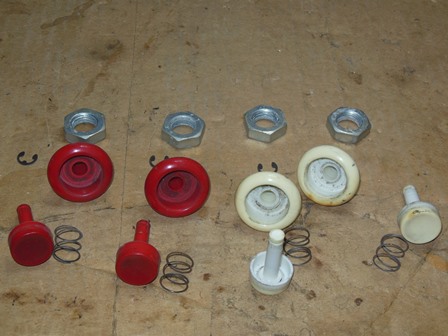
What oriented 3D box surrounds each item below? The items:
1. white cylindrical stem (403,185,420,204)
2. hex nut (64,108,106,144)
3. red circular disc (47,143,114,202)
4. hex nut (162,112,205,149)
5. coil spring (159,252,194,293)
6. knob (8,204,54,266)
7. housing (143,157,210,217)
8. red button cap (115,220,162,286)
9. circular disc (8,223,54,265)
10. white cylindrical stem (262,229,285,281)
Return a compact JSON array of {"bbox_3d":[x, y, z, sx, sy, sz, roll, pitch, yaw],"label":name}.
[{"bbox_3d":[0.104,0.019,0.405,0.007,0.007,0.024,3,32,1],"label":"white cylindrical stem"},{"bbox_3d":[-0.083,-0.025,0.444,0.027,0.009,0.024,17,49,13],"label":"hex nut"},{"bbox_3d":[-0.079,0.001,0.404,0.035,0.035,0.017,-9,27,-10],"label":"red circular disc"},{"bbox_3d":[-0.024,-0.023,0.443,0.027,0.009,0.024,-12,48,-12],"label":"hex nut"},{"bbox_3d":[-0.023,0.052,0.370,0.013,0.013,0.015,10,48,8],"label":"coil spring"},{"bbox_3d":[-0.102,0.032,0.384,0.021,0.021,0.038,-14,36,-15],"label":"knob"},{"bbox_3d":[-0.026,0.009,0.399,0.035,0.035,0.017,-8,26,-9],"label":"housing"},{"bbox_3d":[-0.043,0.041,0.379,0.021,0.021,0.038,1,34,-1],"label":"red button cap"},{"bbox_3d":[-0.097,0.039,0.374,0.021,0.021,0.010,-14,36,-15],"label":"circular disc"},{"bbox_3d":[0.025,0.043,0.362,0.007,0.034,0.007,1,47,-1],"label":"white cylindrical stem"}]

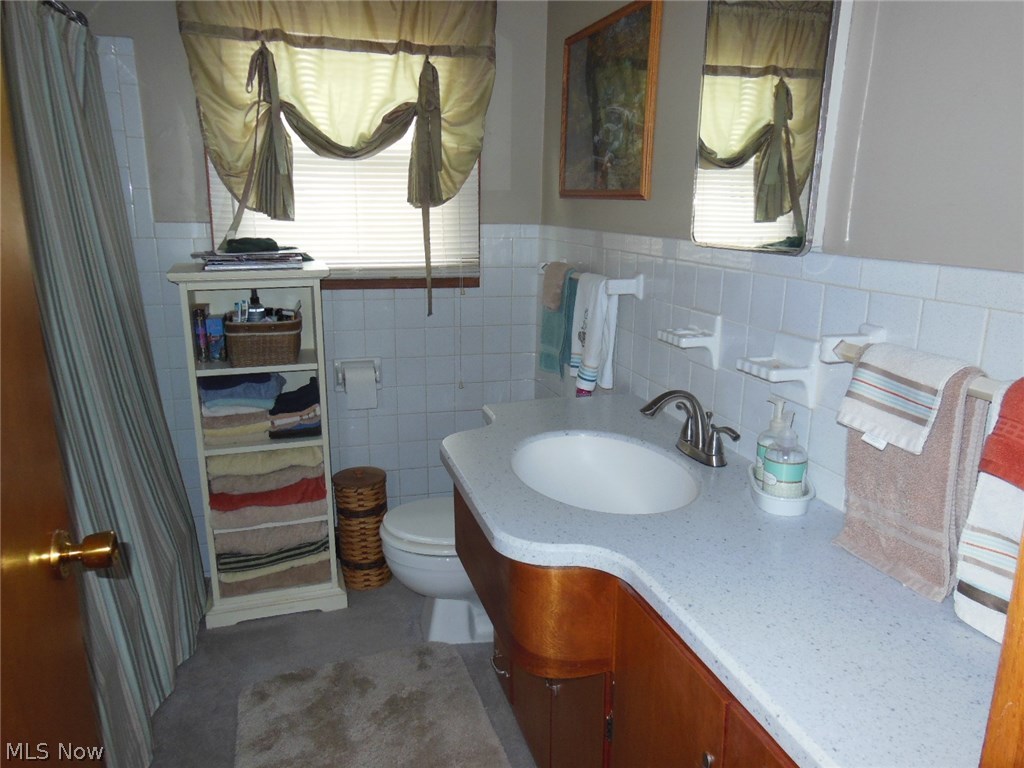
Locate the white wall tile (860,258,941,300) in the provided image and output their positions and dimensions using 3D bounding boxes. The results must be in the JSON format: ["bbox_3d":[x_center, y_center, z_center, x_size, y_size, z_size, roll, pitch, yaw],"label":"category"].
[{"bbox_3d":[0.600,-0.164,1.143,0.010,0.049,0.152,-3,14,-16],"label":"white wall tile"}]

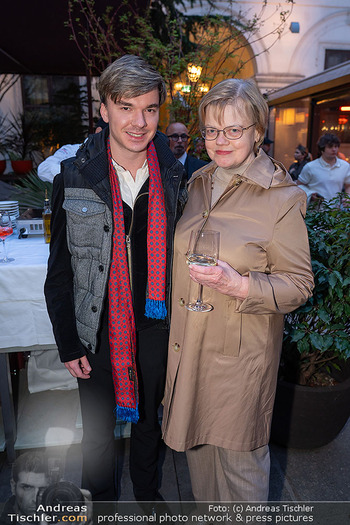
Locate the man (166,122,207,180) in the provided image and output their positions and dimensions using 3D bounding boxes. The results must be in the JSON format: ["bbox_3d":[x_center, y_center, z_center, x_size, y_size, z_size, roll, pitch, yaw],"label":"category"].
[{"bbox_3d":[0.050,-0.166,2.793,0.520,1.700,0.340,-2,14,-8],"label":"man"}]

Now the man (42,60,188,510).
[{"bbox_3d":[-0.200,0.253,1.331,0.540,1.780,0.360,-4,16,-13],"label":"man"}]

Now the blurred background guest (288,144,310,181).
[{"bbox_3d":[1.770,-0.821,5.258,0.330,1.680,0.460,-5,15,-19],"label":"blurred background guest"}]

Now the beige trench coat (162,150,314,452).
[{"bbox_3d":[0.200,0.147,1.201,0.540,0.990,0.380,8,16,29],"label":"beige trench coat"}]

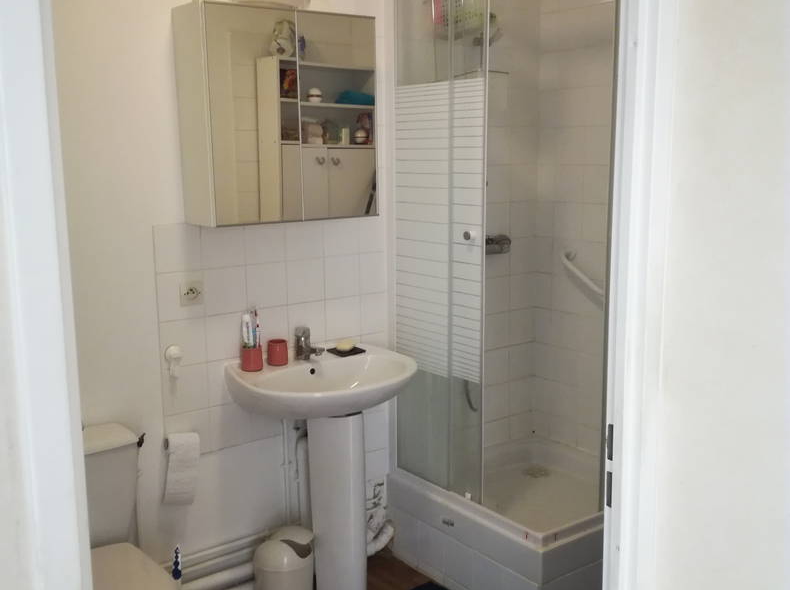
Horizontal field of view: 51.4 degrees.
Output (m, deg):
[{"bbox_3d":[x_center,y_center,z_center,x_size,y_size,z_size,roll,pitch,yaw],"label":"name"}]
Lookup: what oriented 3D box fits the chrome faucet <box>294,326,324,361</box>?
[{"bbox_3d":[-0.278,0.162,2.702,0.128,0.107,0.050,8,13,37],"label":"chrome faucet"}]

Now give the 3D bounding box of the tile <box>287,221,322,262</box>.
[{"bbox_3d":[-0.310,-0.197,2.807,0.150,0.150,0.010,-8,12,-36],"label":"tile"}]

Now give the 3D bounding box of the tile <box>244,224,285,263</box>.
[{"bbox_3d":[-0.427,-0.178,2.704,0.149,0.149,0.010,-8,13,-36],"label":"tile"}]

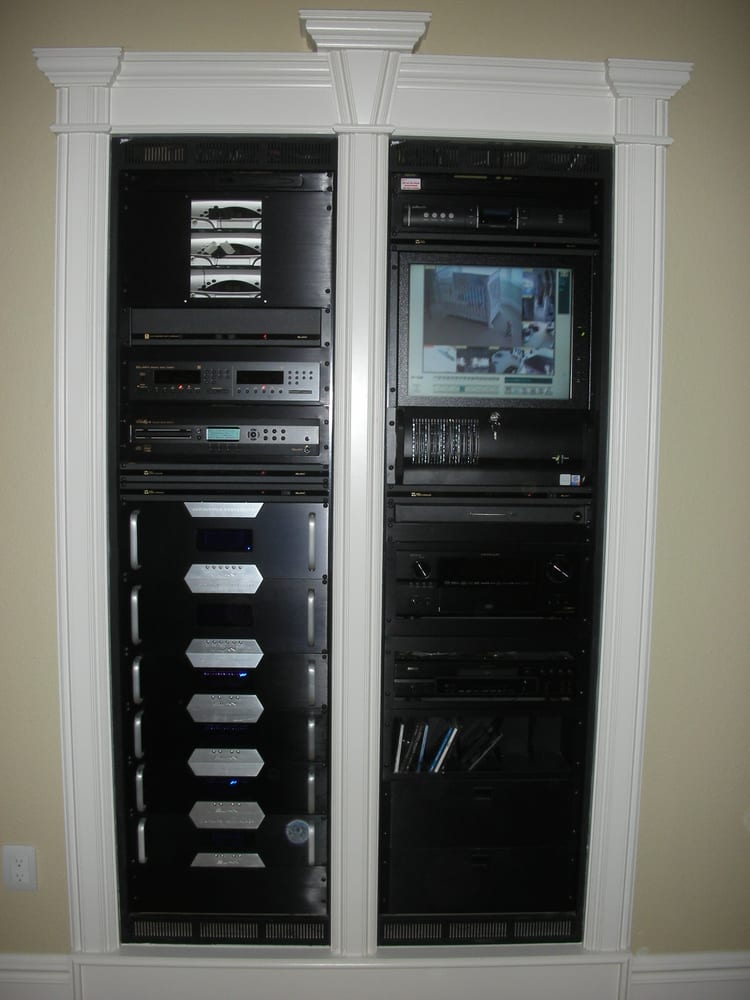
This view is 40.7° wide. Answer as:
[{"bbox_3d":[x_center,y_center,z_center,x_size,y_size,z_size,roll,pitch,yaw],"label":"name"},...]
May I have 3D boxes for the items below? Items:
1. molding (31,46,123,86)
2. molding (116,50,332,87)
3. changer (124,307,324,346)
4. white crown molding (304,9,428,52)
[{"bbox_3d":[-0.627,-0.919,2.163,0.197,0.068,0.085,1,5,-2],"label":"molding"},{"bbox_3d":[-0.323,-0.929,2.186,0.463,0.066,0.056,1,5,-2],"label":"molding"},{"bbox_3d":[-0.342,-0.404,2.438,0.442,0.086,0.338,1,5,-2],"label":"changer"},{"bbox_3d":[-0.021,-0.998,2.168,0.283,0.071,0.098,1,5,-2],"label":"white crown molding"}]

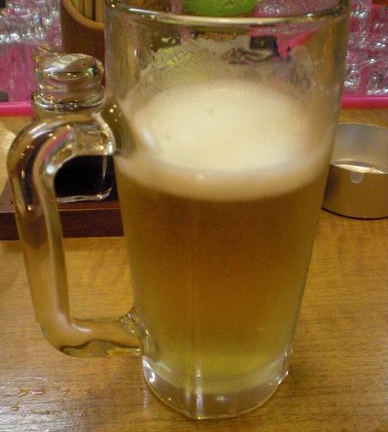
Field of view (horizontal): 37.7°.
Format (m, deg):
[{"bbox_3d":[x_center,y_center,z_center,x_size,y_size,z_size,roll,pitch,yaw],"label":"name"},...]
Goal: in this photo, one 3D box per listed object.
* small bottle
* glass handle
[{"bbox_3d":[-0.078,-0.059,0.369,0.046,0.086,0.055,-24,40,-33],"label":"small bottle"},{"bbox_3d":[-0.048,0.016,0.243,0.049,0.120,0.023,-4,33,-6],"label":"glass handle"}]

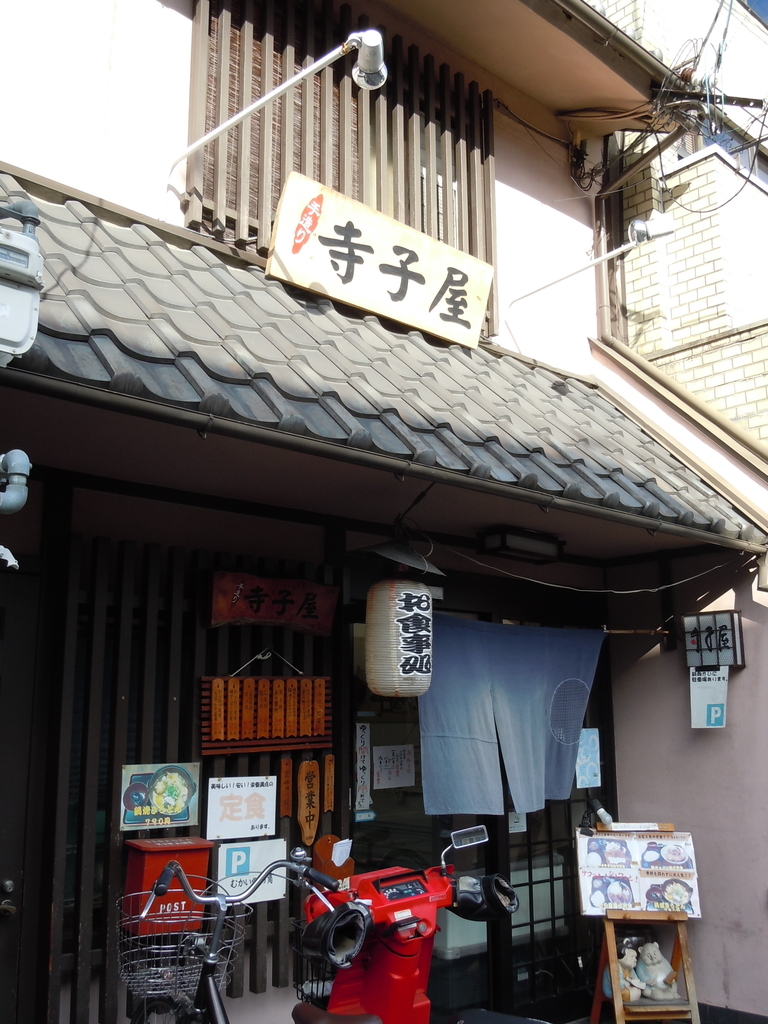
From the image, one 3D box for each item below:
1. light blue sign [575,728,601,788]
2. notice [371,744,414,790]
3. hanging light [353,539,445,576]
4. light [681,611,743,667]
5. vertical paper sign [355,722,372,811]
[{"bbox_3d":[1.083,1.308,5.178,0.210,0.303,0.010,10,-16,-42],"label":"light blue sign"},{"bbox_3d":[0.046,1.116,4.282,0.250,0.180,0.008,10,-16,-43],"label":"notice"},{"bbox_3d":[0.050,0.170,3.580,0.360,0.120,0.340,6,-11,0],"label":"hanging light"},{"bbox_3d":[1.650,0.643,4.877,0.105,0.270,0.270,10,-16,-43],"label":"light"},{"bbox_3d":[-0.084,1.084,4.161,0.084,0.357,0.010,10,-16,-43],"label":"vertical paper sign"}]

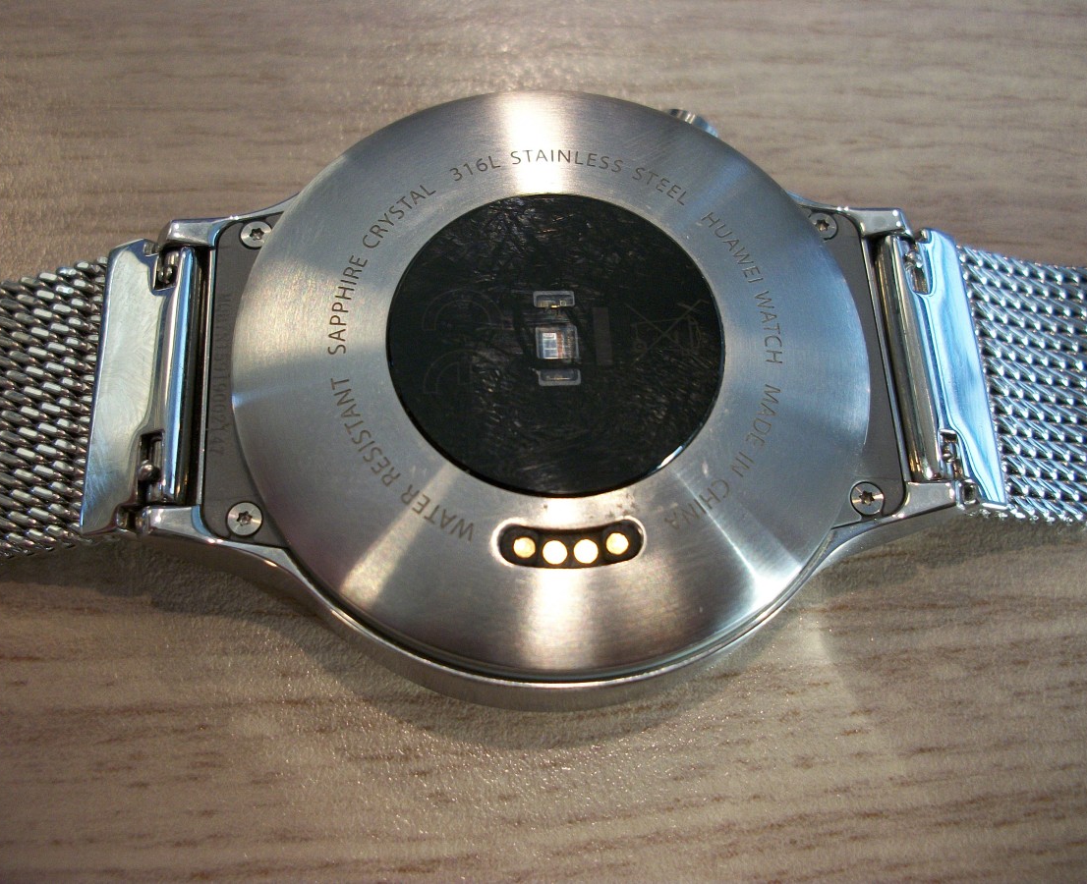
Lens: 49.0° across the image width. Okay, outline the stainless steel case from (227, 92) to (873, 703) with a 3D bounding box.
[{"bbox_3d":[0.001,-0.004,0.078,0.043,0.011,0.043,-2,68,-5],"label":"stainless steel case"}]

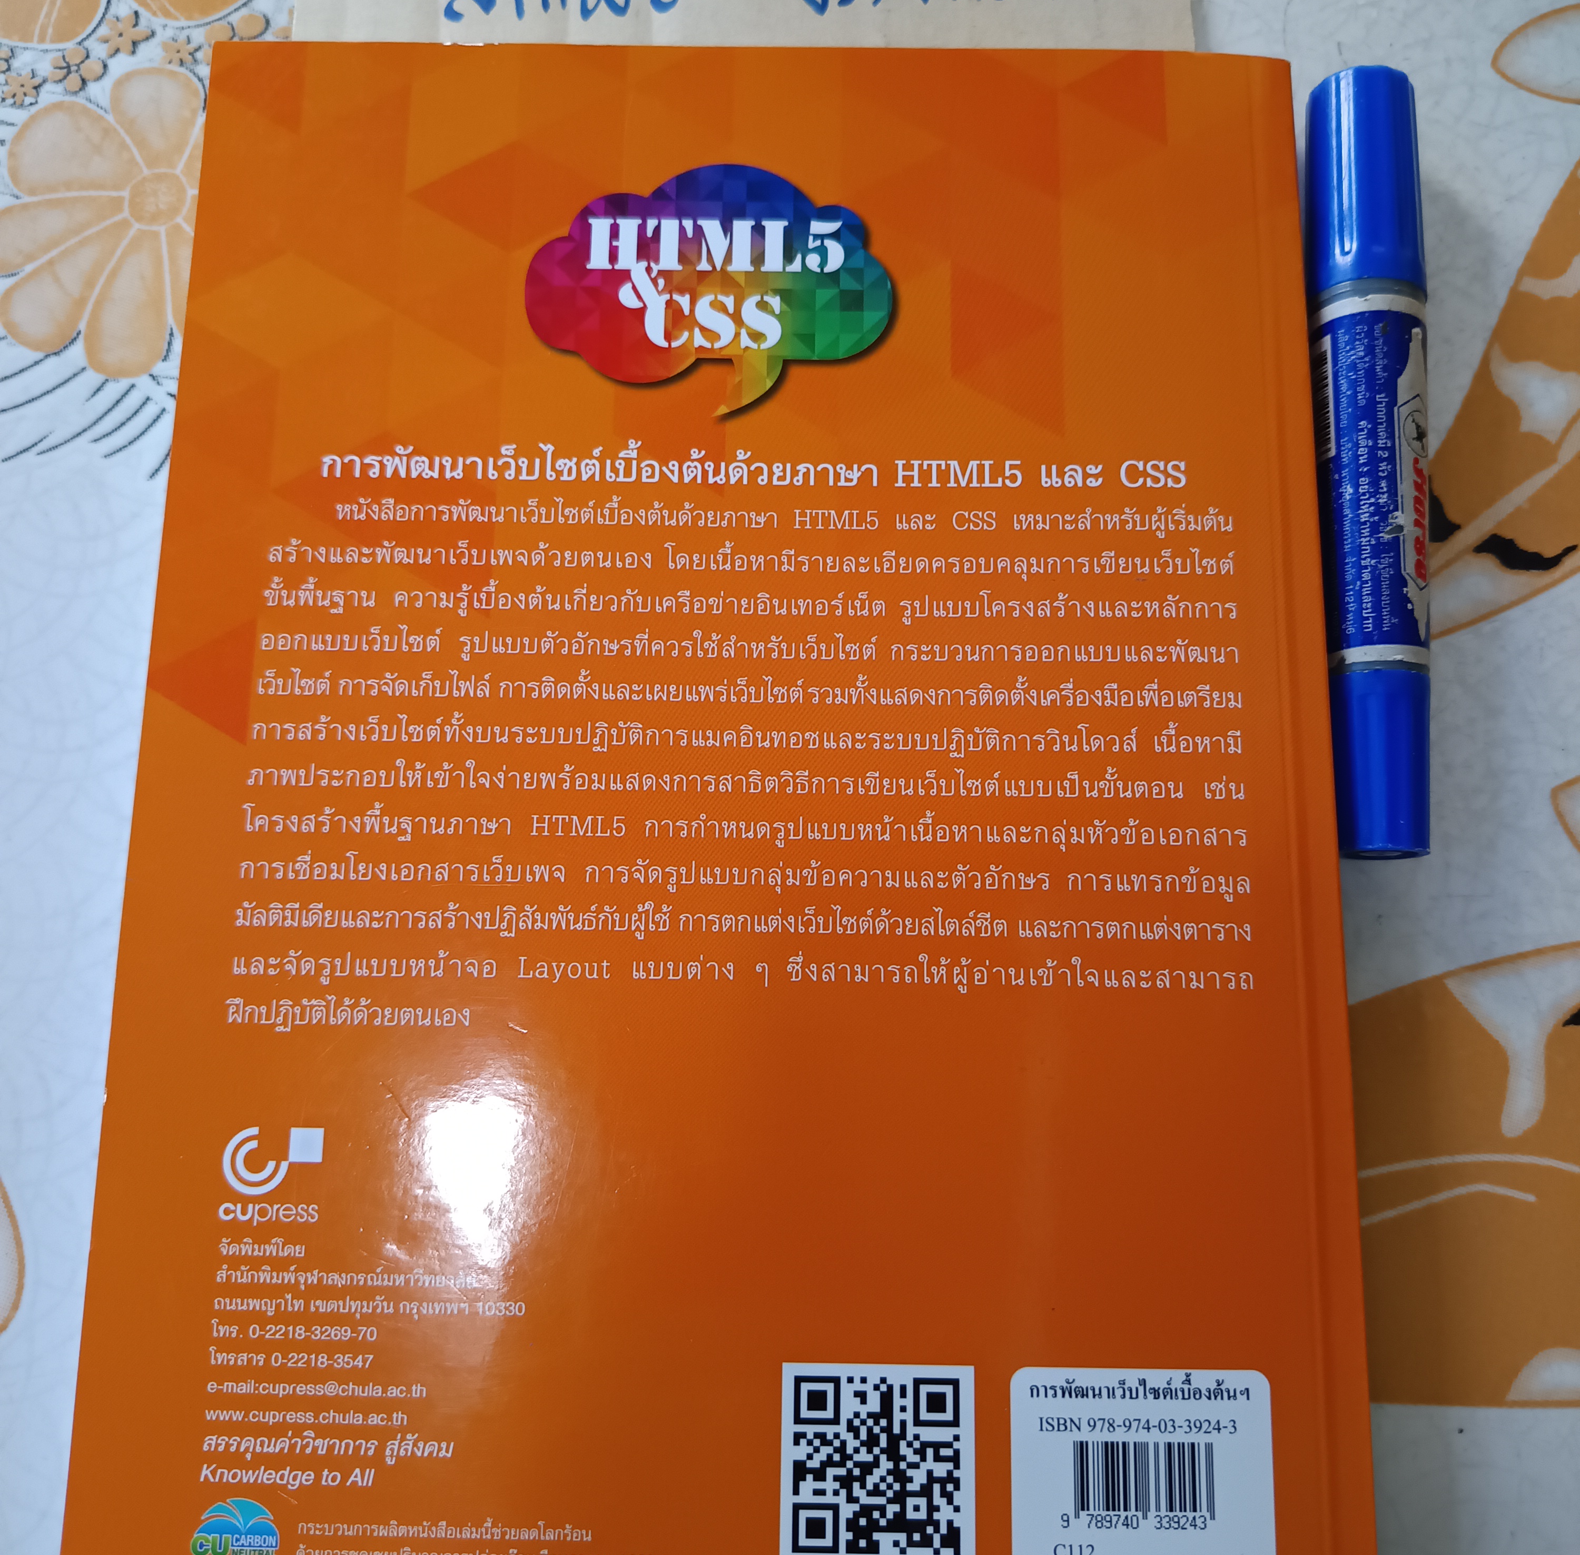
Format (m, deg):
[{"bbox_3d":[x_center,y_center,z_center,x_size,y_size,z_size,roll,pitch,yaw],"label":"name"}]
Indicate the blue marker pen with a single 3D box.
[{"bbox_3d":[0.097,-0.055,0.246,0.019,0.019,0.138,2,79,1],"label":"blue marker pen"}]

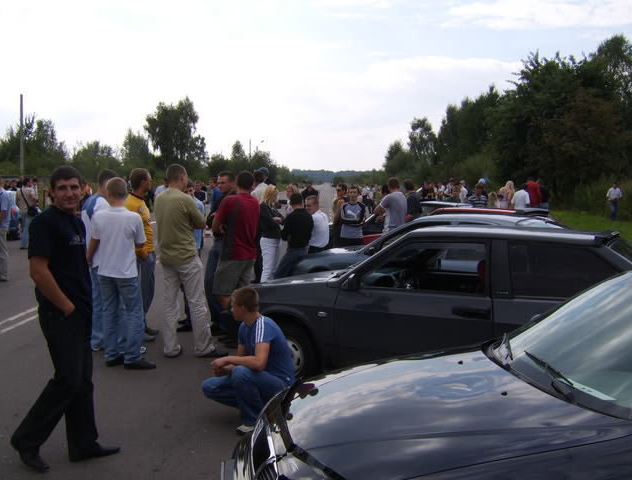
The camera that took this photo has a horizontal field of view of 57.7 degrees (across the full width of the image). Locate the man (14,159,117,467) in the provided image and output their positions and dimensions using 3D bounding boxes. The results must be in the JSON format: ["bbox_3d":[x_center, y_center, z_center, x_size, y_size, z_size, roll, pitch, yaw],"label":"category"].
[{"bbox_3d":[-1.512,0.462,3.460,0.620,1.780,0.560,3,6,28],"label":"man"}]

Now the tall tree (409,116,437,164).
[{"bbox_3d":[19.879,-15.862,106.974,5.800,14.500,5.500,0,5,0],"label":"tall tree"}]

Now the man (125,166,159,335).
[{"bbox_3d":[-1.857,0.160,6.083,0.400,1.790,0.520,0,6,-12],"label":"man"}]

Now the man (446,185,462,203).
[{"bbox_3d":[3.106,-0.380,12.884,0.480,1.660,0.340,2,6,15],"label":"man"}]

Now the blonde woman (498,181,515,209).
[{"bbox_3d":[5.408,-0.842,16.385,0.460,1.680,0.360,1,6,5],"label":"blonde woman"}]

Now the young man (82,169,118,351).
[{"bbox_3d":[-2.062,0.178,5.840,0.440,1.790,0.520,-5,8,-42],"label":"young man"}]

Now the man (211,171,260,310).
[{"bbox_3d":[-0.833,0.168,6.090,0.520,1.780,0.420,-4,7,-38],"label":"man"}]

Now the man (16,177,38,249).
[{"bbox_3d":[-7.036,-0.669,13.913,0.520,1.700,0.400,5,7,33],"label":"man"}]

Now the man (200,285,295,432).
[{"bbox_3d":[-0.474,0.814,4.026,0.740,0.970,0.560,-3,6,-25],"label":"man"}]

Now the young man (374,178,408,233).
[{"bbox_3d":[1.231,-0.112,9.409,0.520,1.780,0.420,-4,8,-40],"label":"young man"}]

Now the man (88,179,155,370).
[{"bbox_3d":[-1.784,0.303,5.205,0.560,1.720,0.420,1,6,3],"label":"man"}]

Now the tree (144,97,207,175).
[{"bbox_3d":[-18.058,-12.062,74.187,8.000,13.200,7.500,0,5,0],"label":"tree"}]

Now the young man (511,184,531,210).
[{"bbox_3d":[6.173,-0.836,17.299,0.560,1.720,0.360,1,6,6],"label":"young man"}]

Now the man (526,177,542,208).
[{"bbox_3d":[6.204,-0.906,16.390,0.500,1.780,0.380,2,6,8],"label":"man"}]

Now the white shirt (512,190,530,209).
[{"bbox_3d":[5.888,-1.080,16.500,0.540,0.720,0.320,3,6,18],"label":"white shirt"}]

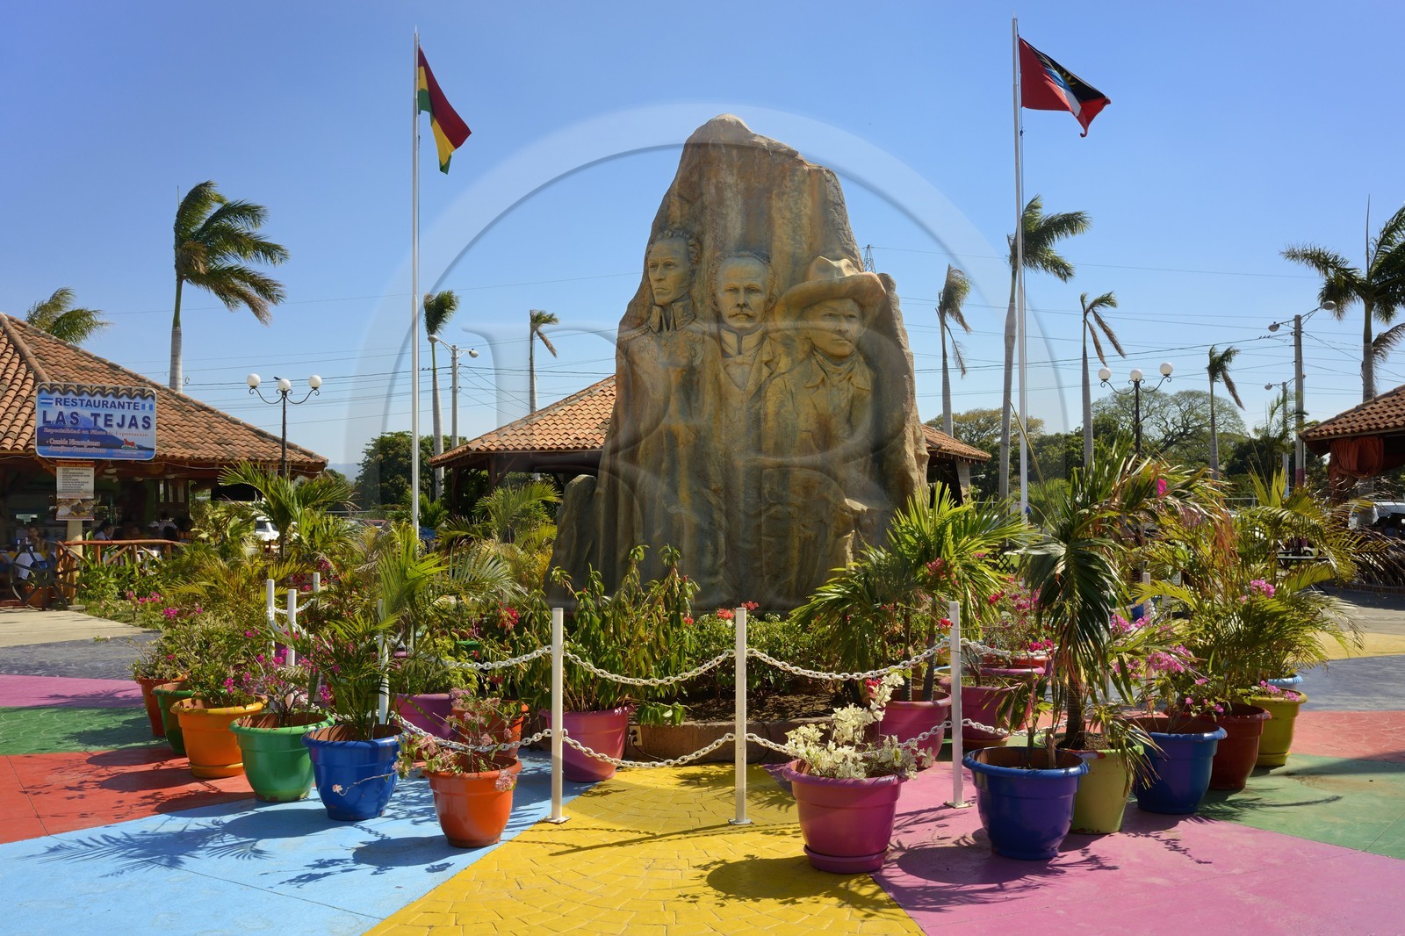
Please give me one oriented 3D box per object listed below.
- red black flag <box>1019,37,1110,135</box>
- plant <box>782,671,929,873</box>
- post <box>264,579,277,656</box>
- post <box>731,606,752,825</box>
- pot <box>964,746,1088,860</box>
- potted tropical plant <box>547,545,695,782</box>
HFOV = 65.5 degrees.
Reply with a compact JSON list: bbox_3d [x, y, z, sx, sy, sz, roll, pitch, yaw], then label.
[{"bbox_3d":[4.709,-4.948,14.200,1.200,1.250,0.380,0,-2,-9],"label":"red black flag"},{"bbox_3d":[0.657,1.290,4.745,0.600,0.821,0.550,0,-2,0],"label":"plant"},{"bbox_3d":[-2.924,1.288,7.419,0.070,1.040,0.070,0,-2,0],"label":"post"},{"bbox_3d":[0.188,1.226,5.433,0.100,1.050,0.100,0,-2,-2],"label":"post"},{"bbox_3d":[1.414,1.468,4.767,0.526,0.385,0.526,0,-2,0],"label":"pot"},{"bbox_3d":[-0.489,1.120,6.409,0.895,1.339,0.800,0,-2,0],"label":"potted tropical plant"}]

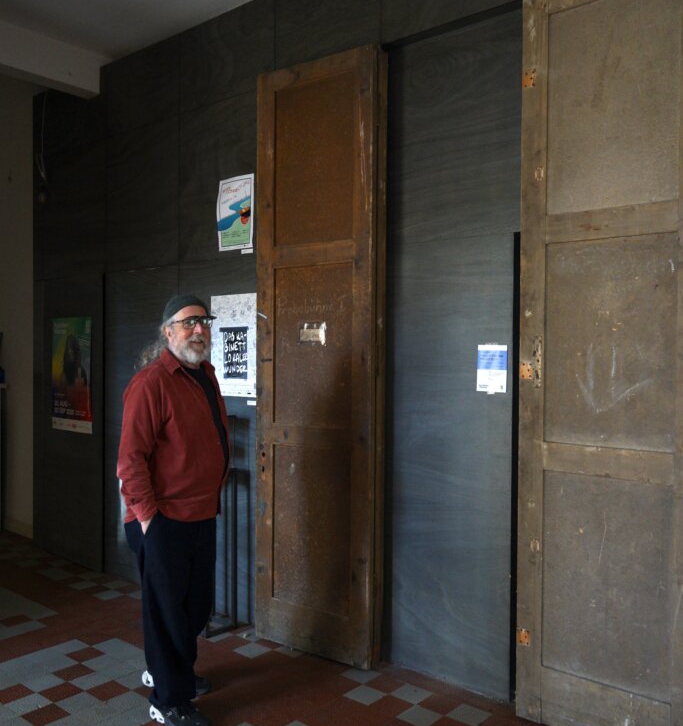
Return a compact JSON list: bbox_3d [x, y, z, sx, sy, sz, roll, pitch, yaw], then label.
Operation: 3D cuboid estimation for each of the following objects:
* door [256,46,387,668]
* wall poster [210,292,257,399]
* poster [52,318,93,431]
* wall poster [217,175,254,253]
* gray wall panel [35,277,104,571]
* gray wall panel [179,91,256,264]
[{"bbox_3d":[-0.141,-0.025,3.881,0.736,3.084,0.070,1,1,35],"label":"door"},{"bbox_3d":[-0.631,-0.102,4.332,0.418,0.591,0.010,1,1,40],"label":"wall poster"},{"bbox_3d":[-2.019,0.087,5.519,0.573,0.848,0.010,1,1,40],"label":"poster"},{"bbox_3d":[-0.615,-0.869,4.308,0.297,0.420,0.010,1,1,40],"label":"wall poster"},{"bbox_3d":[-2.058,0.420,5.583,1.038,2.116,0.030,1,1,40],"label":"gray wall panel"},{"bbox_3d":[-0.683,-1.089,4.390,0.861,0.962,0.030,1,1,40],"label":"gray wall panel"}]

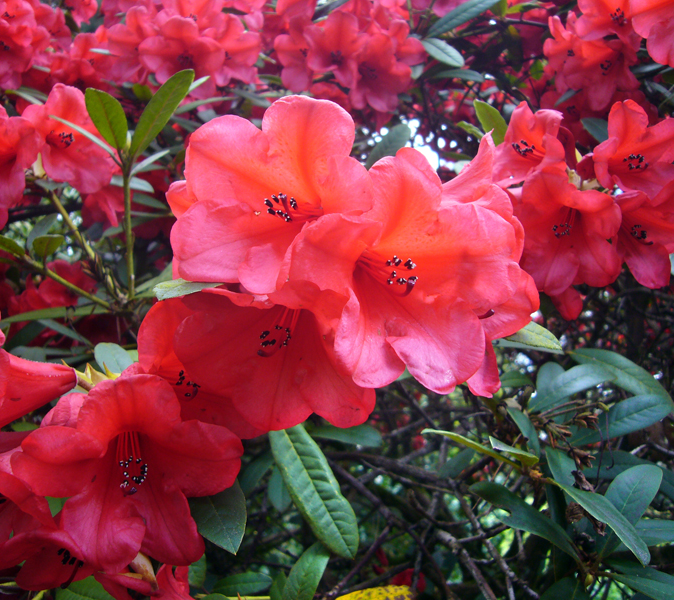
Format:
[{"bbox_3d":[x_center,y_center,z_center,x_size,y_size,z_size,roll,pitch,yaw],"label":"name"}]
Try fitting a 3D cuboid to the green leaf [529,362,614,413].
[{"bbox_3d":[0.225,0.084,0.620,0.090,0.016,0.033,-23,27,12],"label":"green leaf"}]

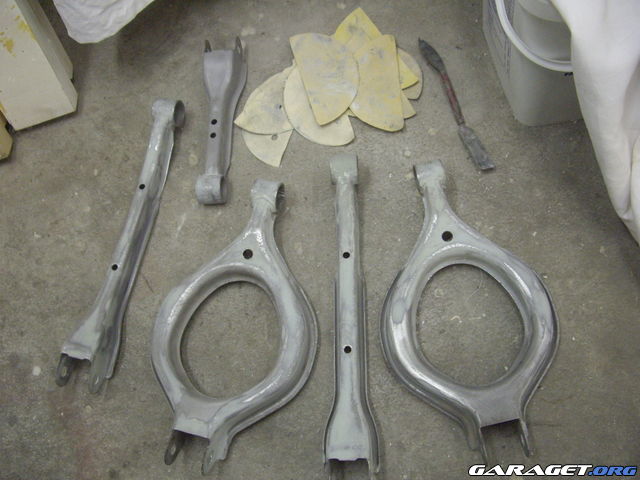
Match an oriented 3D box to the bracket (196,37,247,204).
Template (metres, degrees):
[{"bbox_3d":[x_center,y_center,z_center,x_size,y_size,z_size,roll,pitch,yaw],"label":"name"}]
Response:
[{"bbox_3d":[-0.134,-0.171,0.935,0.059,0.042,0.260,-4,67,9],"label":"bracket"}]

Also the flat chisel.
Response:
[{"bbox_3d":[0.172,-0.179,0.898,0.019,0.016,0.212,-22,66,1],"label":"flat chisel"}]

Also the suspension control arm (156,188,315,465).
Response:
[{"bbox_3d":[-0.095,0.089,0.817,0.183,0.046,0.353,10,70,14],"label":"suspension control arm"}]

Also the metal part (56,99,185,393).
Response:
[{"bbox_3d":[-0.244,-0.006,0.886,0.054,0.042,0.392,8,69,13],"label":"metal part"}]

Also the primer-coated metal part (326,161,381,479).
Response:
[{"bbox_3d":[0.032,0.079,0.801,0.058,0.042,0.392,-4,67,9],"label":"primer-coated metal part"}]

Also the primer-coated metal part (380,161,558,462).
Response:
[{"bbox_3d":[0.157,0.067,0.781,0.188,0.046,0.351,-14,66,4],"label":"primer-coated metal part"}]

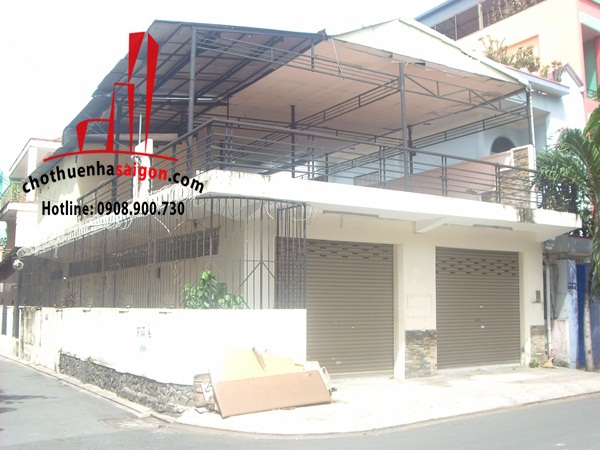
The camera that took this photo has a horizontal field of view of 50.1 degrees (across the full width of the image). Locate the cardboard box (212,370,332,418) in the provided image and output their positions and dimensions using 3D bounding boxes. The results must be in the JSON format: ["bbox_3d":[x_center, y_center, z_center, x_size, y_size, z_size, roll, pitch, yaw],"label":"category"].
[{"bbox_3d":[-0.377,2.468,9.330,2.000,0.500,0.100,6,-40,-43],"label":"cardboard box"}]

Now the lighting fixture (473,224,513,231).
[{"bbox_3d":[4.252,0.060,14.085,1.230,0.060,0.100,4,-8,-31],"label":"lighting fixture"}]

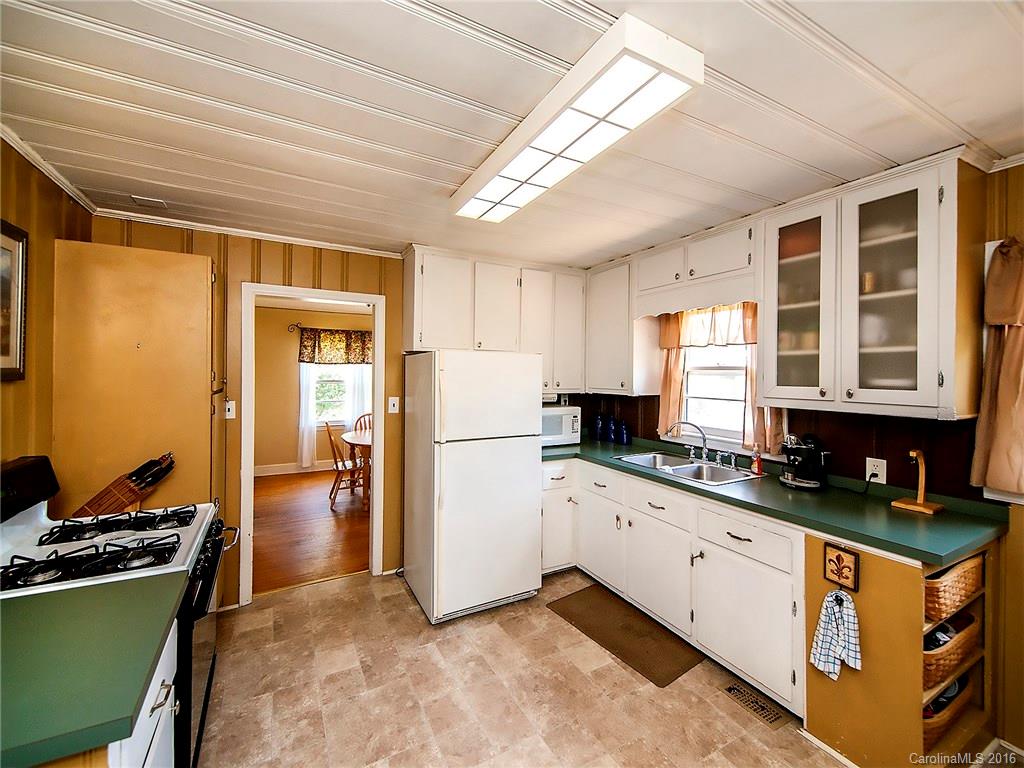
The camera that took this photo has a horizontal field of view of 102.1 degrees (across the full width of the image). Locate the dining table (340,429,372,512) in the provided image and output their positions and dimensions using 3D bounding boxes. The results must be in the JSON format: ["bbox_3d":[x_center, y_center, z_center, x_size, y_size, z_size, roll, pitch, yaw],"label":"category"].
[{"bbox_3d":[-1.320,1.006,5.101,1.403,0.735,1.170,0,1,-29],"label":"dining table"}]

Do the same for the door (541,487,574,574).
[{"bbox_3d":[0.347,1.107,3.167,0.269,0.575,0.025,0,1,-27],"label":"door"}]

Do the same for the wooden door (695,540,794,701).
[{"bbox_3d":[1.091,1.114,2.004,0.030,0.537,0.495,0,1,-29],"label":"wooden door"}]

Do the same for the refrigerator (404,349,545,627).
[{"bbox_3d":[-0.295,0.616,2.872,0.696,1.633,0.780,0,1,-29],"label":"refrigerator"}]

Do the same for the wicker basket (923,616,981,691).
[{"bbox_3d":[1.597,1.025,1.707,0.540,0.170,0.310,0,1,-28],"label":"wicker basket"}]

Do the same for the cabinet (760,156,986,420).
[{"bbox_3d":[1.705,-0.390,2.046,0.310,1.040,0.780,0,1,-28],"label":"cabinet"}]

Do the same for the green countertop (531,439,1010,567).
[{"bbox_3d":[0.908,0.522,2.590,1.115,0.096,2.647,0,1,-29],"label":"green countertop"}]

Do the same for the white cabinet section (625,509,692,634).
[{"bbox_3d":[0.847,1.101,2.452,0.030,0.552,0.480,0,1,-29],"label":"white cabinet section"}]

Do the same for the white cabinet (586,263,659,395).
[{"bbox_3d":[0.911,-0.428,3.428,0.300,1.024,0.562,0,1,-29],"label":"white cabinet"}]

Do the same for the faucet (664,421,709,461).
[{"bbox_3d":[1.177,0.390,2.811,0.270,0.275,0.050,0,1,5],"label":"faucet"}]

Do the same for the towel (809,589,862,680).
[{"bbox_3d":[1.256,0.977,1.614,0.050,0.360,0.180,0,1,-28],"label":"towel"}]

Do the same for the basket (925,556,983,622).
[{"bbox_3d":[1.598,0.767,1.702,0.540,0.175,0.310,0,1,-28],"label":"basket"}]

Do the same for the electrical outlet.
[{"bbox_3d":[1.843,0.436,2.098,0.012,0.119,0.077,0,1,-28],"label":"electrical outlet"}]

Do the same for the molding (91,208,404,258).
[{"bbox_3d":[-1.556,-0.948,2.691,1.710,0.045,0.042,0,1,-29],"label":"molding"}]

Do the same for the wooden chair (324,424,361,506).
[{"bbox_3d":[-1.956,0.918,4.891,0.430,0.950,0.460,0,1,-28],"label":"wooden chair"}]

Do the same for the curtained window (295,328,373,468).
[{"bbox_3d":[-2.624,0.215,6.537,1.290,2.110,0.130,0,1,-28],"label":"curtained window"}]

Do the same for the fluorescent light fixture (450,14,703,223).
[{"bbox_3d":[0.128,-0.917,1.681,0.292,0.110,1.245,0,1,-28],"label":"fluorescent light fixture"}]

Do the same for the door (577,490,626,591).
[{"bbox_3d":[0.617,1.076,2.886,0.025,0.555,0.490,0,1,-28],"label":"door"}]

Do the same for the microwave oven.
[{"bbox_3d":[0.277,0.354,3.519,0.498,0.306,0.375,0,1,-29],"label":"microwave oven"}]

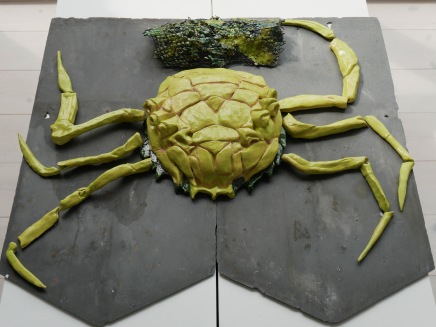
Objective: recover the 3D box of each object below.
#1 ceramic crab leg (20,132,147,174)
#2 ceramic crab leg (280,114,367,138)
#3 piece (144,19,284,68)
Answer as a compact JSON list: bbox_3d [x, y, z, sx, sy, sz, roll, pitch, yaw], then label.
[{"bbox_3d":[-0.207,-0.014,0.978,0.188,0.030,0.068,0,54,-1],"label":"ceramic crab leg"},{"bbox_3d":[0.167,-0.058,1.015,0.135,0.030,0.038,0,54,-1],"label":"ceramic crab leg"},{"bbox_3d":[-0.007,-0.204,1.104,0.232,0.055,0.075,0,54,-1],"label":"piece"}]

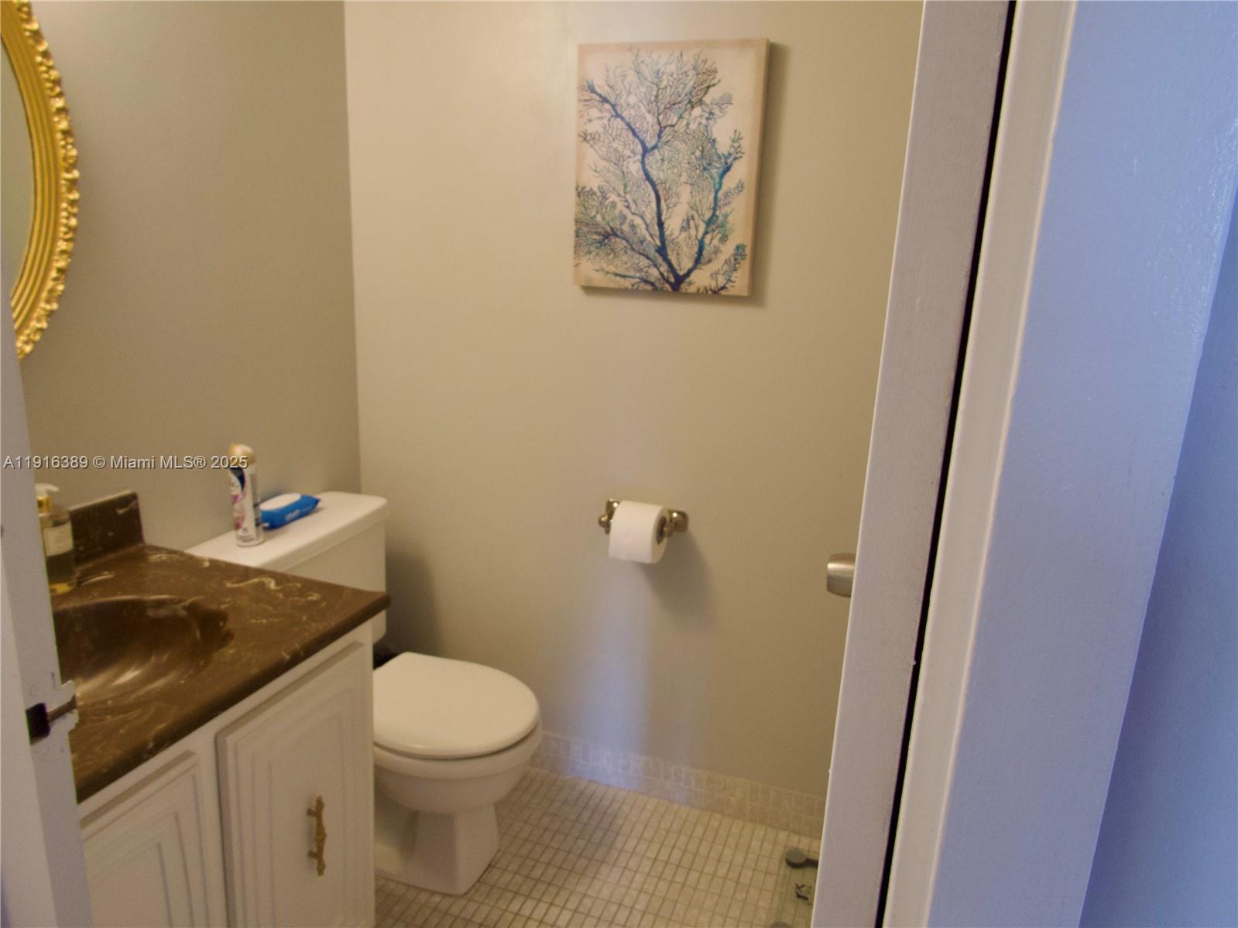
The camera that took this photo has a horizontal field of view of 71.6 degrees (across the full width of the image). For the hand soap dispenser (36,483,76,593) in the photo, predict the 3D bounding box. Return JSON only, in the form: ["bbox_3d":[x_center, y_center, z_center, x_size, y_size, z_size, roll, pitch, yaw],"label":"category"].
[{"bbox_3d":[-0.941,0.120,1.418,0.078,0.177,0.072,7,15,18],"label":"hand soap dispenser"}]

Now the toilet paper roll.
[{"bbox_3d":[0.046,0.159,2.005,0.105,0.134,0.134,7,15,18],"label":"toilet paper roll"}]

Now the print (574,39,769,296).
[{"bbox_3d":[0.103,-0.637,1.865,0.406,0.508,0.030,7,15,18],"label":"print"}]

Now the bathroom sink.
[{"bbox_3d":[-0.782,0.340,1.213,0.365,0.155,0.462,7,15,18],"label":"bathroom sink"}]

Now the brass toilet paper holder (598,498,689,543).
[{"bbox_3d":[0.055,0.137,2.027,0.206,0.057,0.093,7,15,18],"label":"brass toilet paper holder"}]

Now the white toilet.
[{"bbox_3d":[-0.502,0.529,1.917,0.714,0.745,0.510,7,15,18],"label":"white toilet"}]

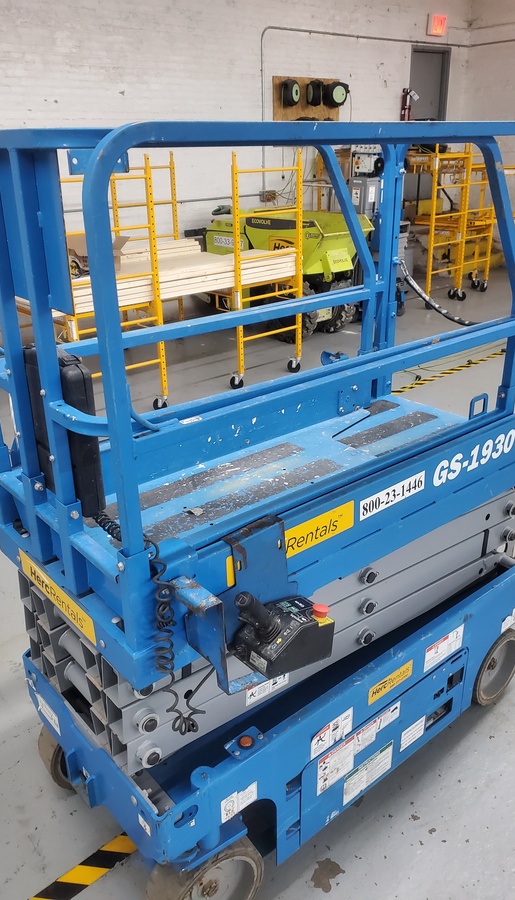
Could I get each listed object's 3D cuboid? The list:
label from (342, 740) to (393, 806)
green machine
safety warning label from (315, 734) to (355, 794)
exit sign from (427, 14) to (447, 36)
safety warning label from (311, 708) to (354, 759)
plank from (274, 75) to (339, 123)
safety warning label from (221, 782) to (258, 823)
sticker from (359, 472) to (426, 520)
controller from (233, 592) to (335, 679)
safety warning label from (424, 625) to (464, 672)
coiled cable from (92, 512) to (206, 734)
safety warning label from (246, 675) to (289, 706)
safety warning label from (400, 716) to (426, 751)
[{"bbox_3d":[0.344,0.991,2.074,0.220,0.112,0.006,-19,28,-36],"label":"label"},{"bbox_3d":[0.331,-2.169,8.190,0.950,1.400,2.050,-20,30,-36],"label":"green machine"},{"bbox_3d":[0.240,0.955,2.048,0.157,0.143,0.008,-20,29,-35],"label":"safety warning label"},{"bbox_3d":[2.629,-6.217,9.918,0.321,0.239,0.090,-20,30,-36],"label":"exit sign"},{"bbox_3d":[0.221,0.831,1.980,0.174,0.092,0.008,-20,29,-35],"label":"safety warning label"},{"bbox_3d":[0.664,-4.529,8.872,1.230,0.620,0.030,-20,30,-36],"label":"plank"},{"bbox_3d":[-0.042,0.873,1.681,0.114,0.080,0.006,-19,28,-36],"label":"safety warning label"},{"bbox_3d":[0.368,0.124,1.822,0.266,0.062,0.008,-20,29,-35],"label":"sticker"},{"bbox_3d":[0.045,0.367,1.468,0.220,0.185,0.130,-11,22,-38],"label":"controller"},{"bbox_3d":[0.603,0.637,2.168,0.205,0.105,0.006,-19,28,-36],"label":"safety warning label"},{"bbox_3d":[-0.231,0.335,1.422,0.120,0.500,0.270,-19,28,-36],"label":"coiled cable"},{"bbox_3d":[0.031,0.627,1.810,0.152,0.070,0.006,-15,26,-38],"label":"safety warning label"},{"bbox_3d":[0.535,0.974,2.319,0.124,0.086,0.008,-20,29,-35],"label":"safety warning label"}]

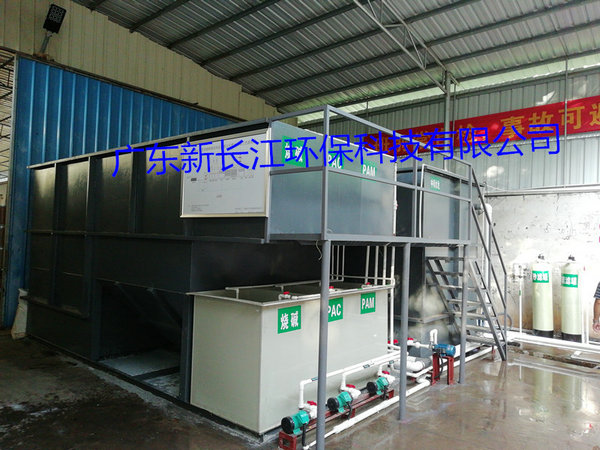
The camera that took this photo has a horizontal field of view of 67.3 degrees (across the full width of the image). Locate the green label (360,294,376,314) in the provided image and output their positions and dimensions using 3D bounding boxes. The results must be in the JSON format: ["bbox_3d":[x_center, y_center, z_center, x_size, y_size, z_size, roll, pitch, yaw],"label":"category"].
[{"bbox_3d":[0.733,0.832,4.779,0.010,0.203,0.297,0,-2,40],"label":"green label"}]

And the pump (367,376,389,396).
[{"bbox_3d":[0.770,1.577,4.406,0.125,0.150,0.290,0,-2,40],"label":"pump"}]

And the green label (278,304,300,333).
[{"bbox_3d":[-0.079,0.800,3.811,0.010,0.203,0.297,0,-2,40],"label":"green label"}]

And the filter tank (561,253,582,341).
[{"bbox_3d":[4.398,1.220,7.295,0.335,1.435,0.335,0,-2,40],"label":"filter tank"}]

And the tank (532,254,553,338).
[{"bbox_3d":[4.077,1.221,7.564,0.335,1.429,0.335,0,-2,40],"label":"tank"}]

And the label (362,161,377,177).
[{"bbox_3d":[0.717,-0.551,4.678,0.010,0.210,0.297,0,-2,40],"label":"label"}]

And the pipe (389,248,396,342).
[{"bbox_3d":[1.075,0.809,5.194,0.032,1.140,0.032,0,-2,40],"label":"pipe"}]

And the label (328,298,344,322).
[{"bbox_3d":[0.334,0.812,4.303,0.010,0.203,0.297,0,-2,40],"label":"label"}]

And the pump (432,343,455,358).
[{"bbox_3d":[1.629,1.405,5.102,0.265,0.150,0.135,0,-2,40],"label":"pump"}]

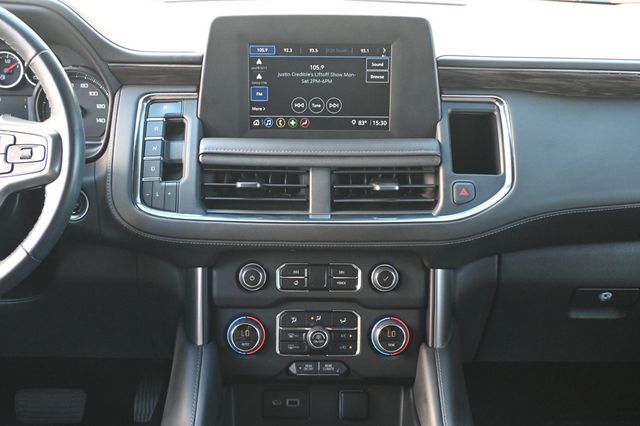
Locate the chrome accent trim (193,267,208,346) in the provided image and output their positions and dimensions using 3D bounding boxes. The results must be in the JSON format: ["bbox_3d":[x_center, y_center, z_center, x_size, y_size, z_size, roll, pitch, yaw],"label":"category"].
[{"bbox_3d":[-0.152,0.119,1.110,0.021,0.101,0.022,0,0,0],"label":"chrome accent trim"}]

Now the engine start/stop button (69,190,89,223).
[{"bbox_3d":[-0.309,-0.009,1.090,0.041,0.041,0.020,0,7,0],"label":"engine start/stop button"}]

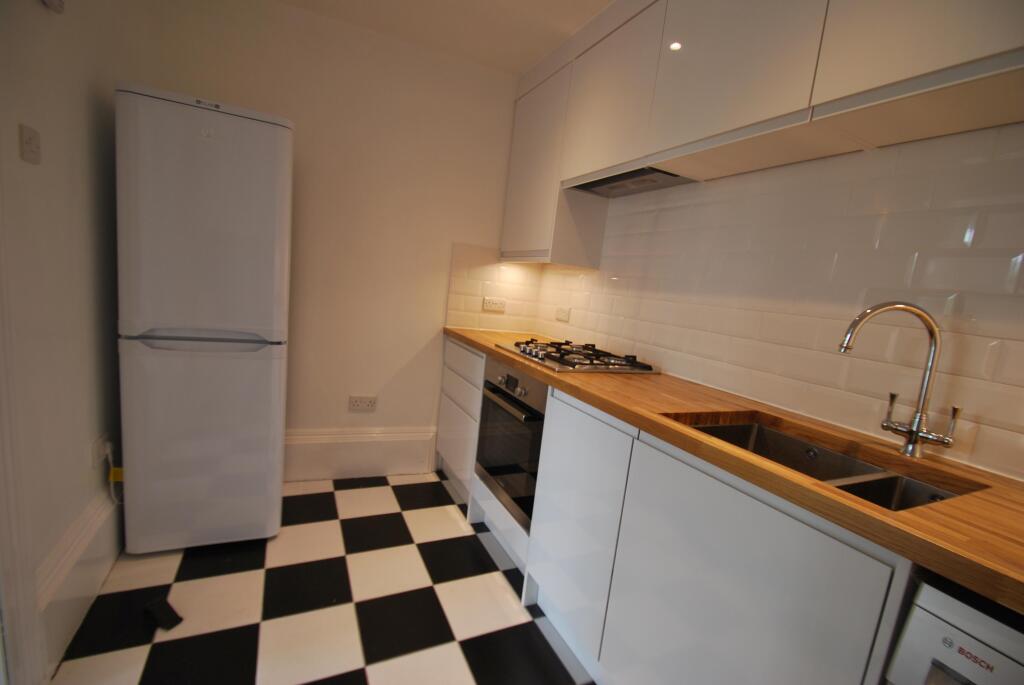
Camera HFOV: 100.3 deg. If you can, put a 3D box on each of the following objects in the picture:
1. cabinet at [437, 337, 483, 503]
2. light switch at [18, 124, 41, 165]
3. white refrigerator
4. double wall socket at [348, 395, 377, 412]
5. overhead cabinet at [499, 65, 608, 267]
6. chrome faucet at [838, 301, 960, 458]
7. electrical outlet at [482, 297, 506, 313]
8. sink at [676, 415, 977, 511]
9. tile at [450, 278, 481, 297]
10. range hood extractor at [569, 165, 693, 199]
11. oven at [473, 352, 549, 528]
[{"bbox_3d":[-0.058,0.400,2.534,0.570,0.750,0.598,3,8,-28],"label":"cabinet"},{"bbox_3d":[-1.175,-0.485,1.043,0.012,0.086,0.086,3,8,-28],"label":"light switch"},{"bbox_3d":[-1.322,-0.039,1.918,0.545,1.761,0.575,3,8,-28],"label":"white refrigerator"},{"bbox_3d":[-0.881,0.368,2.530,0.146,0.088,0.012,3,8,-28],"label":"double wall socket"},{"bbox_3d":[0.253,-0.949,2.504,0.315,0.993,0.590,3,8,-28],"label":"overhead cabinet"},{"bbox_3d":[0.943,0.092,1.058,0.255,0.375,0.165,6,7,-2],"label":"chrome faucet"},{"bbox_3d":[-0.110,-0.232,2.784,0.146,0.086,0.012,3,8,-28],"label":"electrical outlet"},{"bbox_3d":[0.721,0.370,1.087,0.415,0.195,0.540,3,8,-28],"label":"sink"},{"bbox_3d":[-0.287,-0.341,2.674,0.198,0.100,0.008,3,8,-28],"label":"tile"},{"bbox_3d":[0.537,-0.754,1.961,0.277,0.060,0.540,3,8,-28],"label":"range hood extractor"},{"bbox_3d":[0.201,0.425,1.998,0.560,0.593,0.580,3,8,-28],"label":"oven"}]

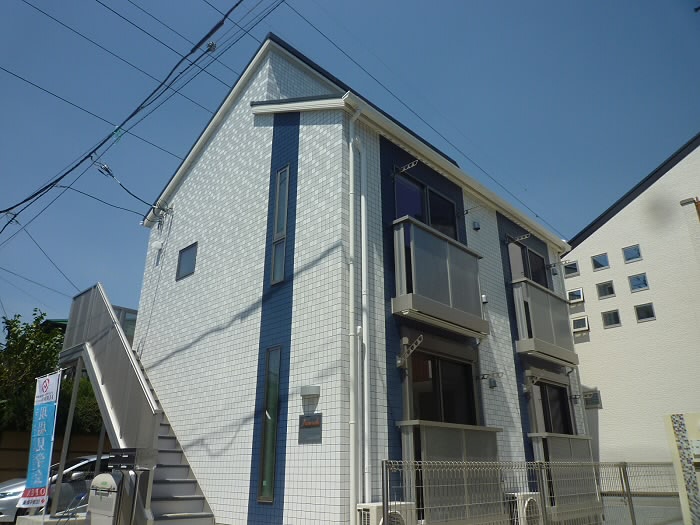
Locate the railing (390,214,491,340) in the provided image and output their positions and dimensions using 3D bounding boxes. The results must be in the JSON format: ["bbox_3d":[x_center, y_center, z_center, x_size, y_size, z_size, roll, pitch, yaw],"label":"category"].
[{"bbox_3d":[1.384,0.283,7.568,0.332,1.377,1.980,-20,-29,40],"label":"railing"}]

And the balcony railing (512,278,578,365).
[{"bbox_3d":[3.861,1.231,9.985,0.332,1.387,2.020,-20,-29,40],"label":"balcony railing"}]

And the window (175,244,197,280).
[{"bbox_3d":[-2.969,-0.004,9.235,0.653,0.618,0.080,-20,-29,40],"label":"window"}]

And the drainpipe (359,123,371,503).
[{"bbox_3d":[0.194,0.427,6.368,0.070,4.995,0.070,-20,-29,40],"label":"drainpipe"}]

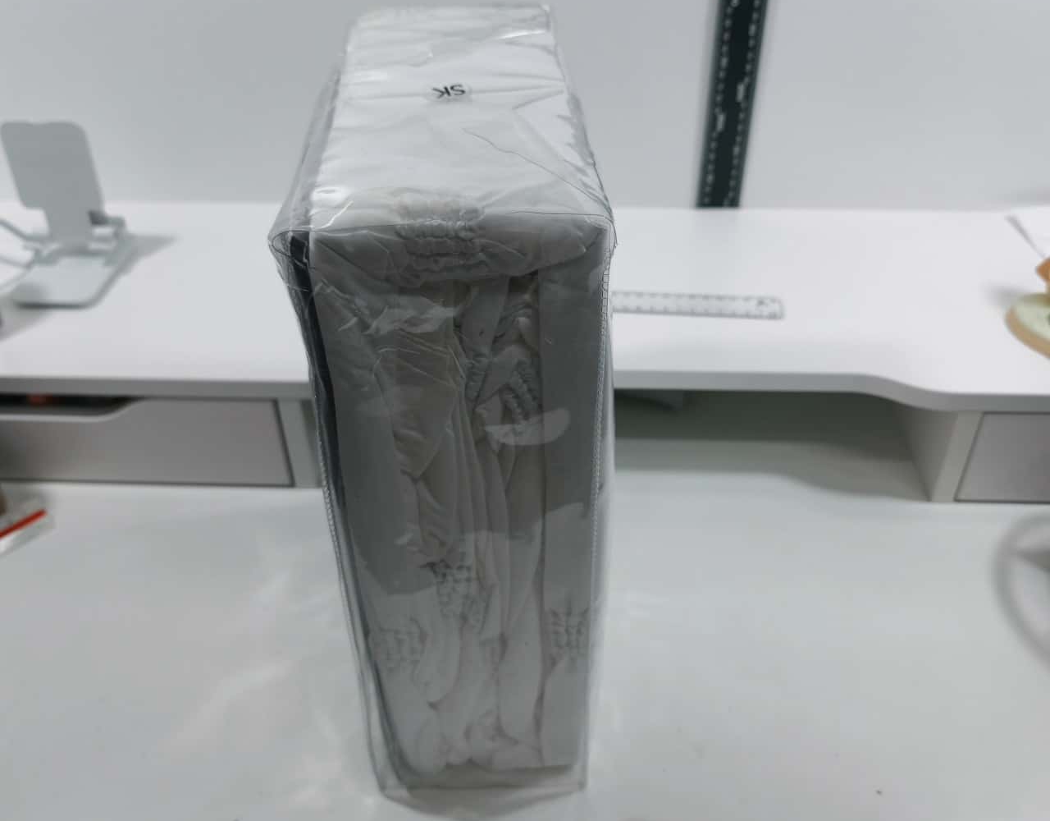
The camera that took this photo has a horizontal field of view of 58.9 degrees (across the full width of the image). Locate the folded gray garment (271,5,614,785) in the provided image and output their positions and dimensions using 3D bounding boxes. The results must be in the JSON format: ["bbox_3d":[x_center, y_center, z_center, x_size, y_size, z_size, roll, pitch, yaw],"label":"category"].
[{"bbox_3d":[-0.030,-0.007,0.477,0.103,0.314,0.250,-2,37,-2],"label":"folded gray garment"}]

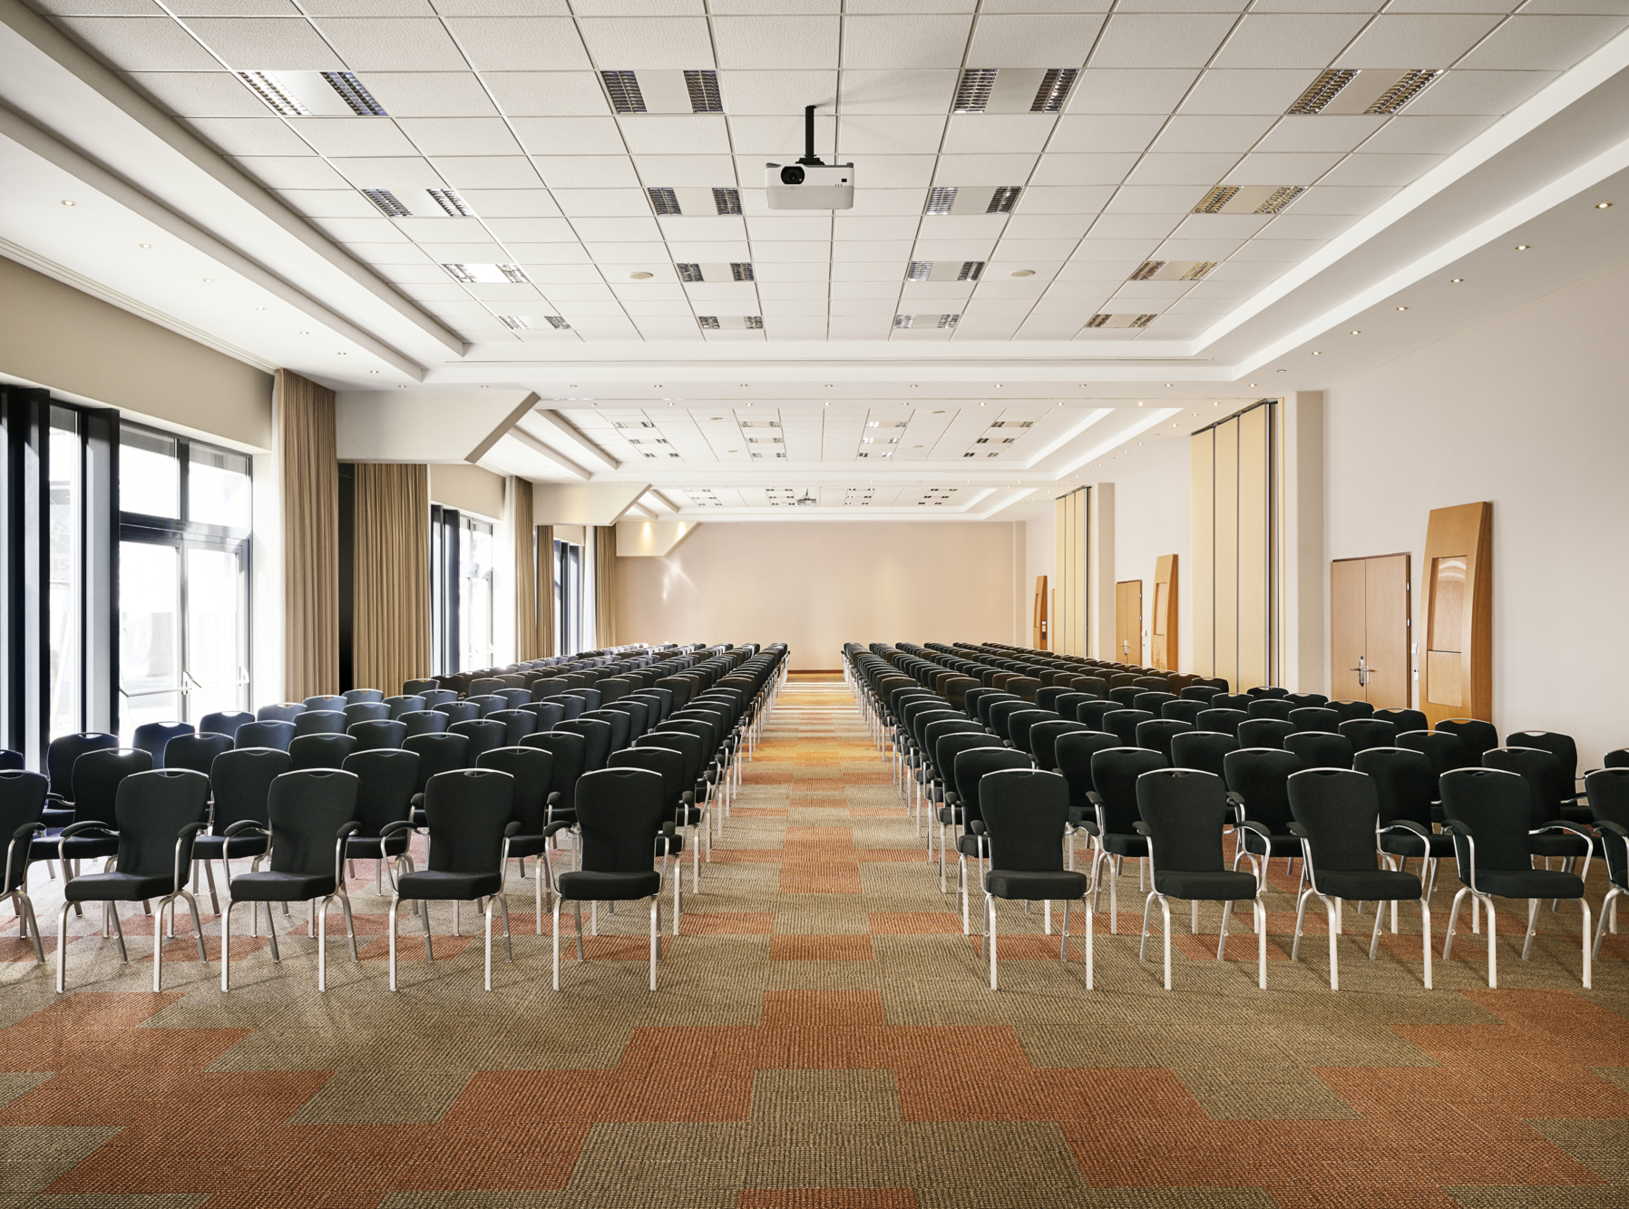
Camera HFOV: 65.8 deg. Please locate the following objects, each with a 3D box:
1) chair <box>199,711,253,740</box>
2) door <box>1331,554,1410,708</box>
[{"bbox_3d":[-4.590,1.285,9.604,0.575,0.923,0.570,0,-1,0],"label":"chair"},{"bbox_3d":[5.932,0.621,13.474,0.100,2.275,1.924,0,0,0],"label":"door"}]

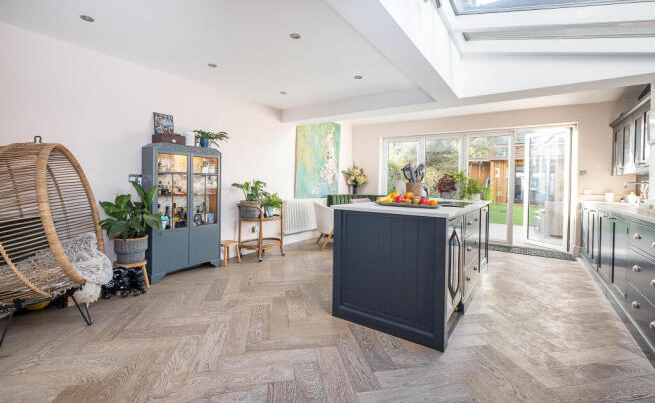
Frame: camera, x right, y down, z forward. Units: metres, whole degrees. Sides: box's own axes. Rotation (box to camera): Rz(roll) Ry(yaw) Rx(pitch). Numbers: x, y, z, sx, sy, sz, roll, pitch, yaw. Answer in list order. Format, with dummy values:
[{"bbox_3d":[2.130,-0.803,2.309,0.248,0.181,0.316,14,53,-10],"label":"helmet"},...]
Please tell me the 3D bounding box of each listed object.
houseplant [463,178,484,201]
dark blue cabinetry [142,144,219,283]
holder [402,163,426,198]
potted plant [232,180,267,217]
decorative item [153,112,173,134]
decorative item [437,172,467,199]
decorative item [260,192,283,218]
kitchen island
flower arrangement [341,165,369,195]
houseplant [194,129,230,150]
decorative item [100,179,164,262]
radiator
[{"bbox_3d":[2.139,-0.176,4.000,0.260,0.340,0.270,2,2,36],"label":"houseplant"},{"bbox_3d":[-1.787,0.122,3.405,0.310,1.530,0.840,2,2,36],"label":"dark blue cabinetry"},{"bbox_3d":[1.020,-0.217,3.200,0.200,0.430,0.230,2,2,36],"label":"holder"},{"bbox_3d":[-1.133,-0.039,3.980,0.400,0.550,0.430,1,2,0],"label":"potted plant"},{"bbox_3d":[-1.910,-0.906,3.212,0.030,0.280,0.220,-12,-6,36],"label":"decorative item"},{"bbox_3d":[1.633,-0.206,3.580,0.320,0.360,0.360,2,3,36],"label":"decorative item"},{"bbox_3d":[-0.857,0.051,4.180,0.280,0.380,0.290,1,2,0],"label":"decorative item"},{"bbox_3d":[1.204,0.482,3.162,0.940,0.920,2.760,2,2,36],"label":"kitchen island"},{"bbox_3d":[0.660,-0.459,6.600,0.500,0.720,0.580,2,2,36],"label":"flower arrangement"},{"bbox_3d":[-1.525,-0.822,3.620,0.280,0.250,0.400,2,2,36],"label":"houseplant"},{"bbox_3d":[-1.999,0.216,2.770,0.480,0.820,0.500,2,3,36],"label":"decorative item"},{"bbox_3d":[-0.443,0.258,5.168,0.100,0.600,1.170,2,3,36],"label":"radiator"}]

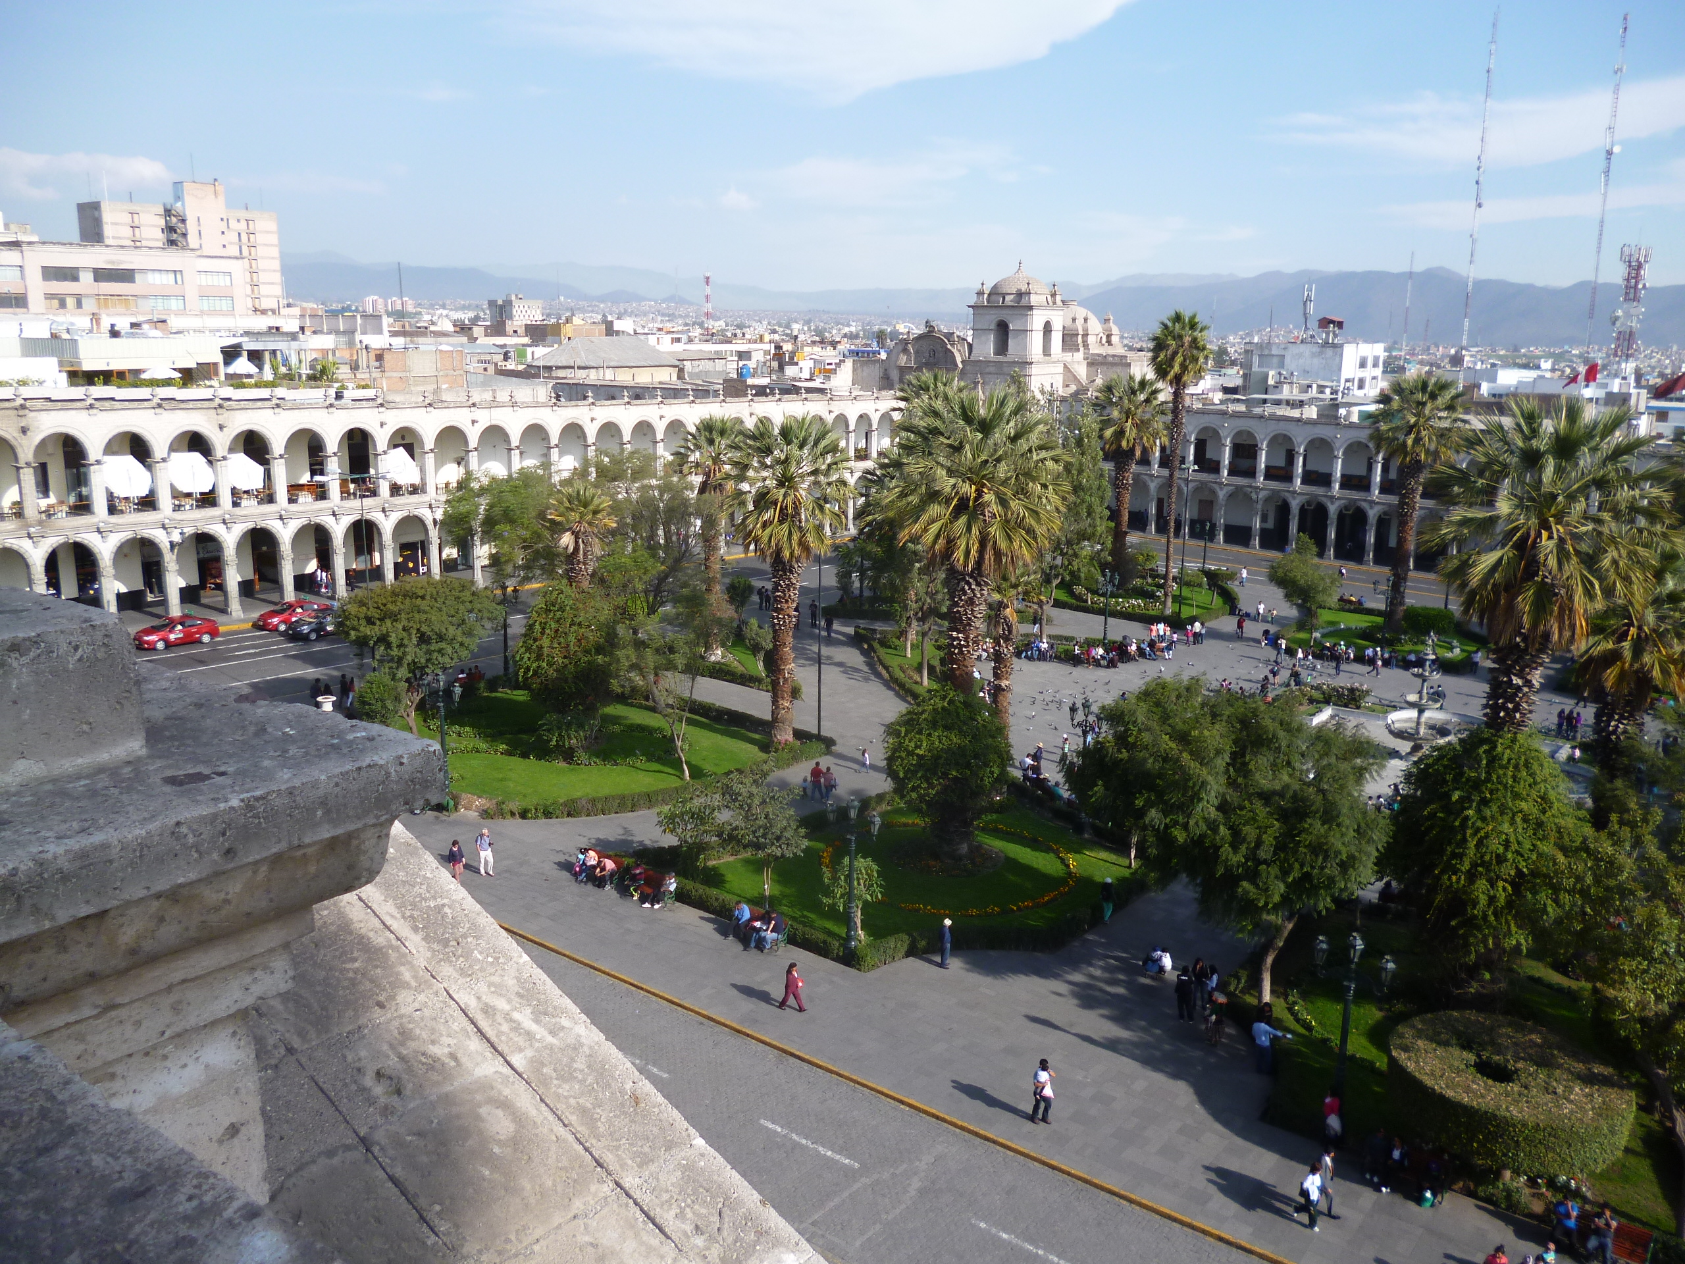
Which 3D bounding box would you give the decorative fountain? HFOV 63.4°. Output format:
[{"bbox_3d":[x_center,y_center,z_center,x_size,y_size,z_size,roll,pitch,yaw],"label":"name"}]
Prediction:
[{"bbox_3d":[29.196,3.242,68.560,4.142,6.000,4.142,6,13,23],"label":"decorative fountain"}]

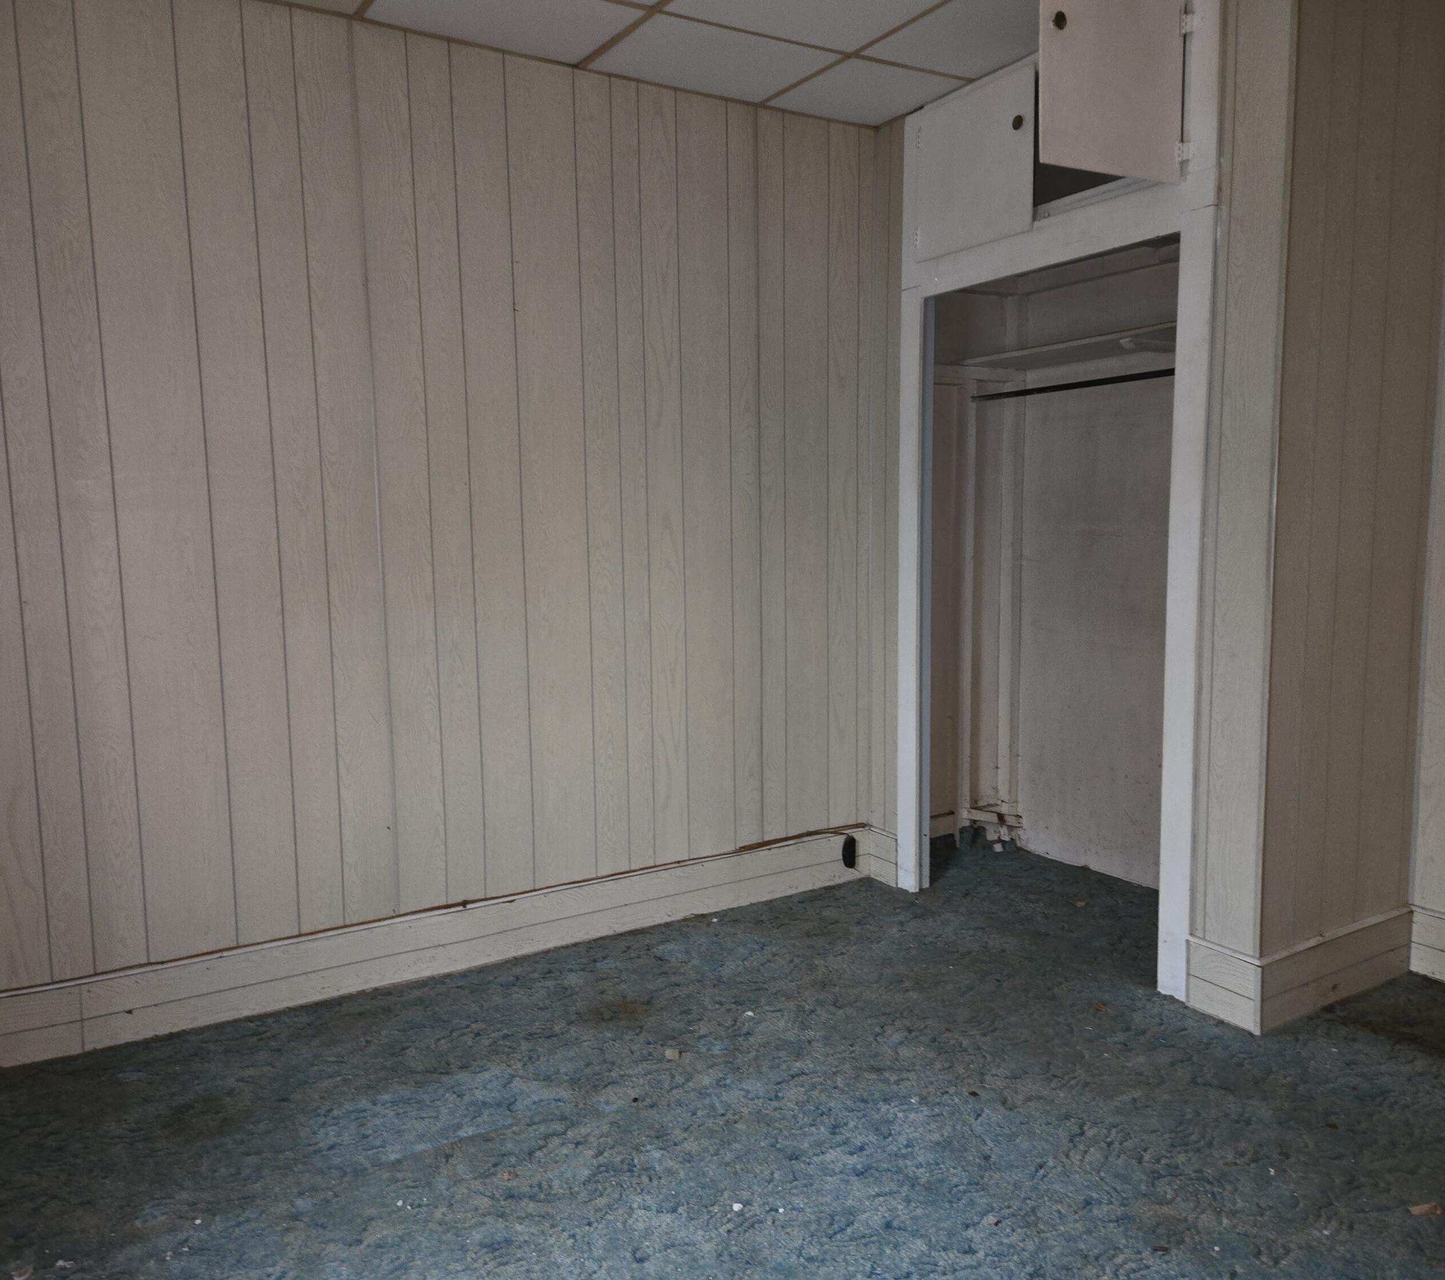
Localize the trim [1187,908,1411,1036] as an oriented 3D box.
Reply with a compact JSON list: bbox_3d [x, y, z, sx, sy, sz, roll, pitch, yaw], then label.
[{"bbox_3d":[1.544,0.843,3.011,0.661,0.181,0.207,-5,8,-30],"label":"trim"}]

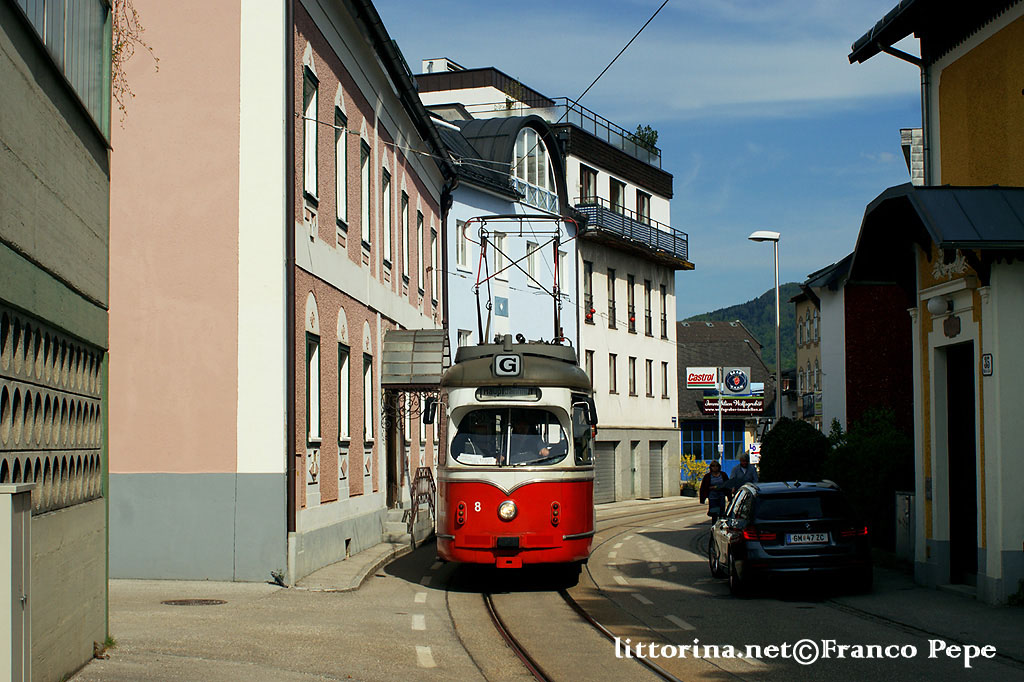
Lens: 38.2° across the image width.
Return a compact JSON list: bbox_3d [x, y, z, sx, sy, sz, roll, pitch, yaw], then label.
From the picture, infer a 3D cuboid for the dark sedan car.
[{"bbox_3d":[3.778,2.694,20.486,1.840,1.450,4.620,-1,-4,3],"label":"dark sedan car"}]

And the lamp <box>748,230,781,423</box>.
[{"bbox_3d":[6.175,0.914,36.022,0.800,7.150,0.300,-1,-4,11],"label":"lamp"}]

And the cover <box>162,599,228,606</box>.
[{"bbox_3d":[-3.952,3.252,18.376,0.800,0.040,0.800,0,-4,0],"label":"cover"}]

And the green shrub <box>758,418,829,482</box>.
[{"bbox_3d":[5.710,2.814,29.873,1.500,2.500,1.500,0,-4,0],"label":"green shrub"}]

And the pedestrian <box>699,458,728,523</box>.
[{"bbox_3d":[4.017,3.212,29.345,0.560,1.660,0.360,-1,-4,7],"label":"pedestrian"}]

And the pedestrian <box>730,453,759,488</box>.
[{"bbox_3d":[4.673,3.158,29.649,0.580,1.800,0.360,-1,-4,9],"label":"pedestrian"}]

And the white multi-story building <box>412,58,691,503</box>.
[{"bbox_3d":[0.134,-2.037,54.976,10.600,15.800,11.200,-2,-4,25],"label":"white multi-story building"}]

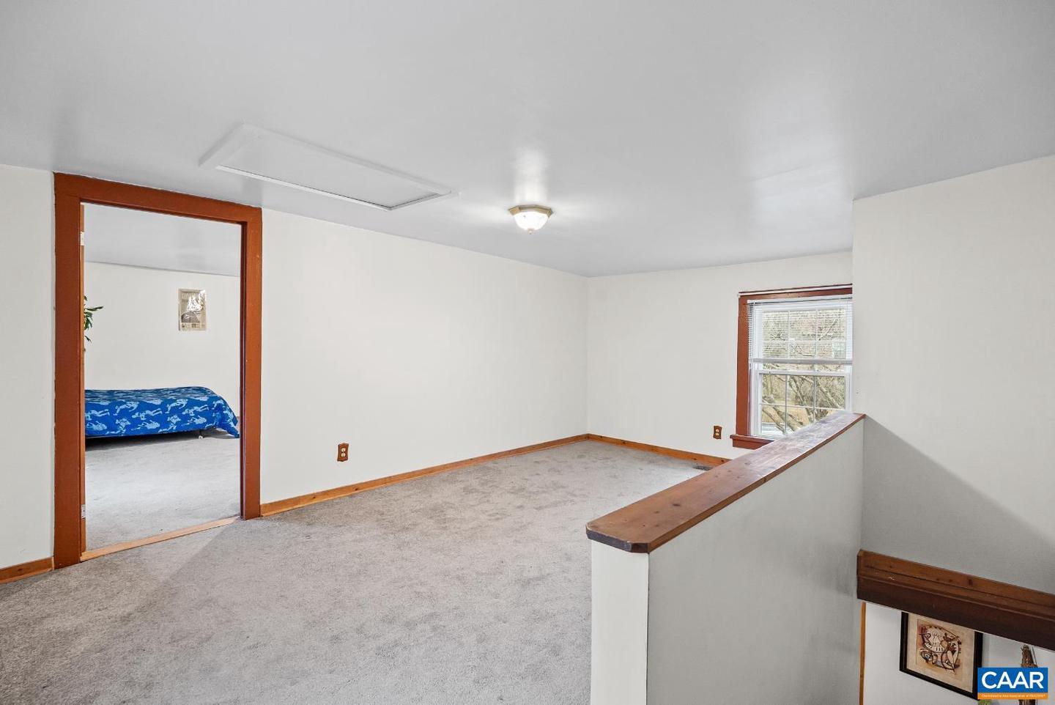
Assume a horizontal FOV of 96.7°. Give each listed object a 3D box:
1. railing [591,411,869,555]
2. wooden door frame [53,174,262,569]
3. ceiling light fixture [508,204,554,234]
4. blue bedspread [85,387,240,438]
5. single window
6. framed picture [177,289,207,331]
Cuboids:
[{"bbox_3d":[1.109,0.395,1.972,0.165,0.021,2.714,1,1,43],"label":"railing"},{"bbox_3d":[-2.277,0.093,2.983,0.150,2.176,1.037,1,1,43],"label":"wooden door frame"},{"bbox_3d":[0.019,-0.900,3.252,0.314,0.160,0.314,1,1,43],"label":"ceiling light fixture"},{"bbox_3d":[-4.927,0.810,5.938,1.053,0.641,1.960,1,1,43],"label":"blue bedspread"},{"bbox_3d":[2.595,0.184,4.470,1.168,1.600,0.120,1,1,43],"label":"single window"},{"bbox_3d":[-4.829,-0.607,6.778,0.025,0.614,0.329,1,1,43],"label":"framed picture"}]

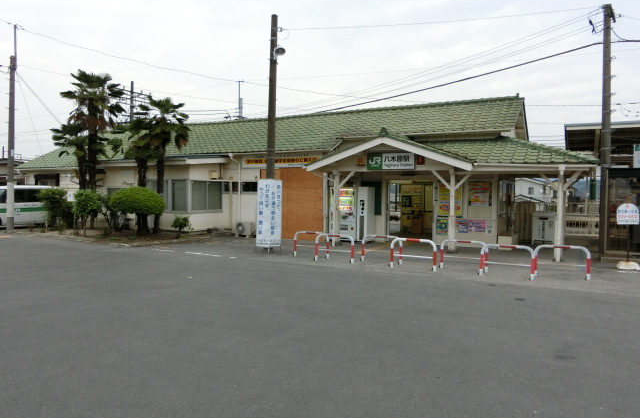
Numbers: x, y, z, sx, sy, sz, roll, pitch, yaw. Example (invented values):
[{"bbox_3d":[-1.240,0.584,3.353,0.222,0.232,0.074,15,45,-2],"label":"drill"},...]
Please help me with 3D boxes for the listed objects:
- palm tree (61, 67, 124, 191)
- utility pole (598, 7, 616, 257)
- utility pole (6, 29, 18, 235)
[{"bbox_3d":[-10.193,-2.678,20.800,2.750,7.000,2.500,0,1,-26],"label":"palm tree"},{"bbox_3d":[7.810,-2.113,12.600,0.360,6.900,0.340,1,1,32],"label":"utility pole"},{"bbox_3d":[-13.452,-3.518,20.200,0.370,8.950,0.360,0,1,-34],"label":"utility pole"}]

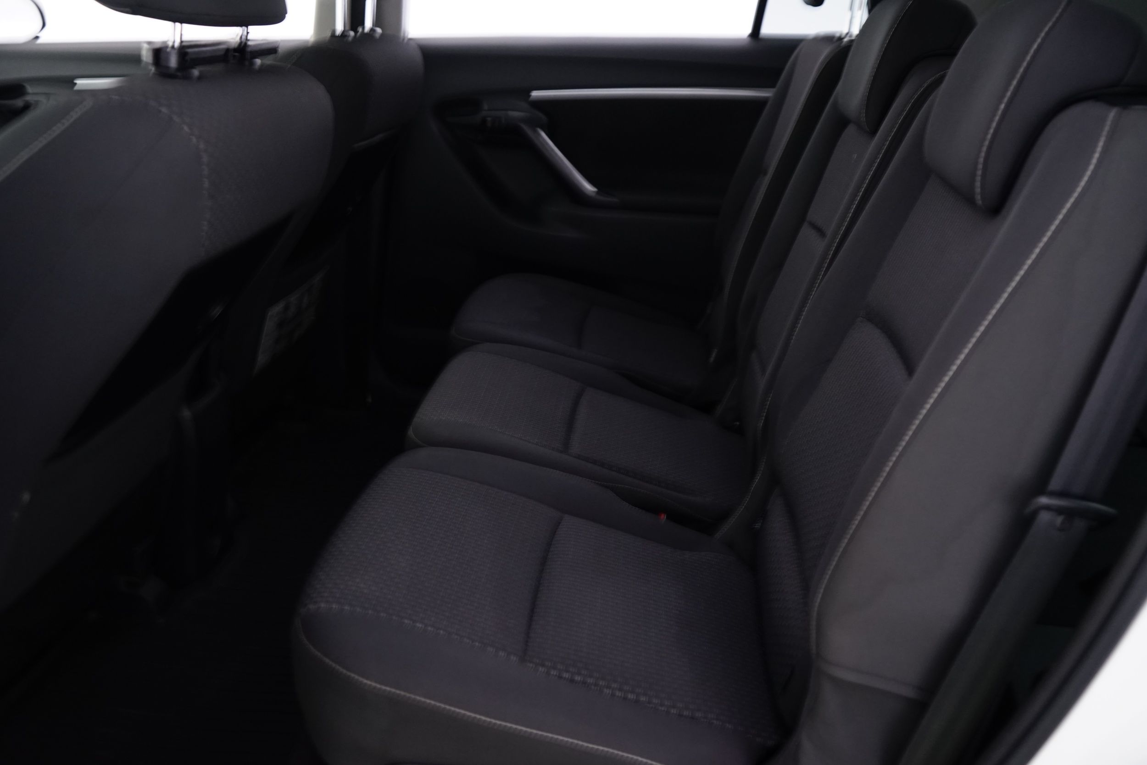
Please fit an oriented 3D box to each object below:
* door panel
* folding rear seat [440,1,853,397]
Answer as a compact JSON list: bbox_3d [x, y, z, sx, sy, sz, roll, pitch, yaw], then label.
[{"bbox_3d":[0.043,-0.374,2.220,0.950,0.770,0.140,2,22,2],"label":"door panel"},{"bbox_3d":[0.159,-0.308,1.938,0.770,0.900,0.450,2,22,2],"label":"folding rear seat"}]

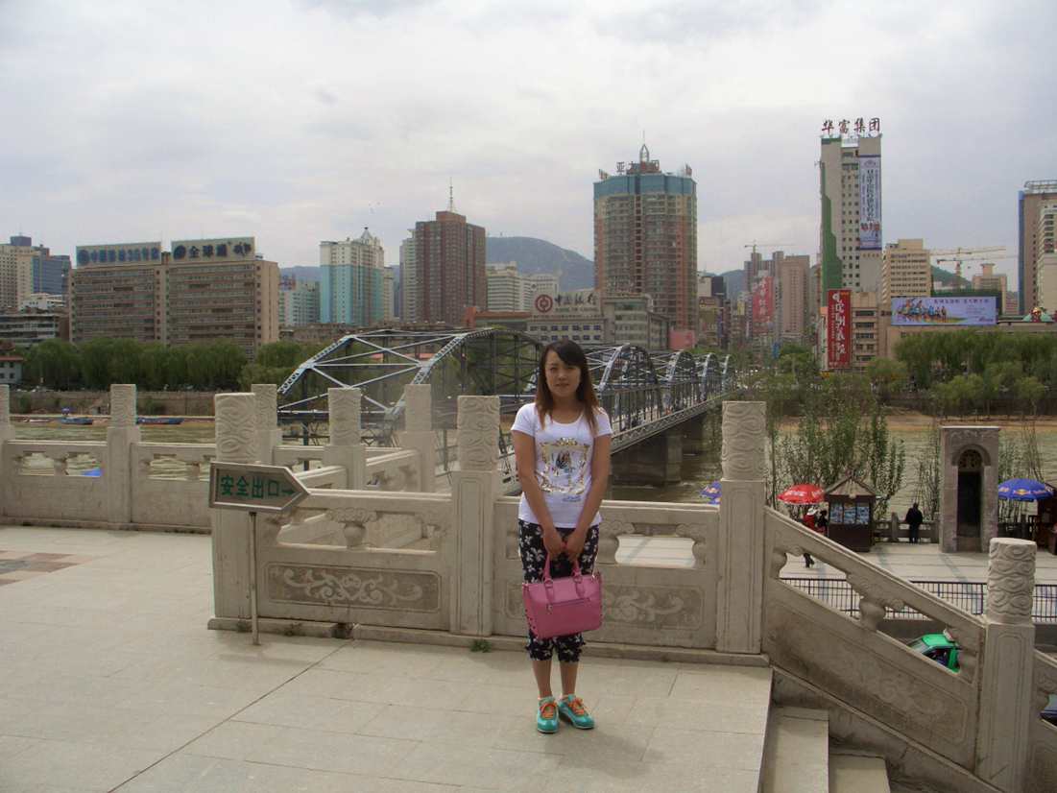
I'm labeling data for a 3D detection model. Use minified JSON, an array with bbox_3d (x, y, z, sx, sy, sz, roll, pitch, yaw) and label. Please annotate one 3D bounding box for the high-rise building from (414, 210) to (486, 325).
[{"bbox_3d":[-55.800,-74.530,736.160,35.000,117.000,44.000,1,2,24],"label":"high-rise building"}]

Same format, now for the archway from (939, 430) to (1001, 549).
[{"bbox_3d":[17.297,3.678,39.600,2.150,4.850,1.250,0,2,16],"label":"archway"}]

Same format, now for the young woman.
[{"bbox_3d":[0.140,0.560,4.220,0.440,1.610,0.360,0,2,-2],"label":"young woman"}]

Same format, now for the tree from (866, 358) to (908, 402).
[{"bbox_3d":[95.486,-4.468,268.000,11.000,11.600,10.500,0,2,16],"label":"tree"}]

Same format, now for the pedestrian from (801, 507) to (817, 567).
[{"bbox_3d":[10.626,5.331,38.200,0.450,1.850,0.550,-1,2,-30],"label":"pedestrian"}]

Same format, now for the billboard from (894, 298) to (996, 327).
[{"bbox_3d":[125.812,-25.714,305.000,32.000,8.700,1.200,0,2,7],"label":"billboard"}]

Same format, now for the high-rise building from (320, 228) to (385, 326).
[{"bbox_3d":[-119.400,-62.624,684.000,35.000,97.500,26.000,0,2,16],"label":"high-rise building"}]

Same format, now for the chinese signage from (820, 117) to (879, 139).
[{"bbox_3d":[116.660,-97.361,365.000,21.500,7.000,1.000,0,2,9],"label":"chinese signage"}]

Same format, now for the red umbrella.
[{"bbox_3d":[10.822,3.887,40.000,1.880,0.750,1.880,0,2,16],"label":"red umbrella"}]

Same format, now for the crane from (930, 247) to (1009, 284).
[{"bbox_3d":[227.379,-44.804,520.000,44.000,65.400,2.500,0,2,22],"label":"crane"}]

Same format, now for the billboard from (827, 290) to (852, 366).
[{"bbox_3d":[94.920,-20.539,308.000,7.300,24.300,0.600,0,2,15],"label":"billboard"}]

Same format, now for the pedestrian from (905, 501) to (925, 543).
[{"bbox_3d":[15.500,5.070,40.460,0.700,1.610,0.450,0,2,6],"label":"pedestrian"}]

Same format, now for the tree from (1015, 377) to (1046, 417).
[{"bbox_3d":[128.300,-0.369,258.000,7.900,10.200,7.600,0,2,0],"label":"tree"}]

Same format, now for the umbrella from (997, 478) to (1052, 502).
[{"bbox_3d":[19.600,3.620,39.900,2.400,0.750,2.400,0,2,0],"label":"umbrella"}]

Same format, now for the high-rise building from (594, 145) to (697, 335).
[{"bbox_3d":[54.625,-63.490,470.000,47.000,108.100,38.000,0,2,11],"label":"high-rise building"}]

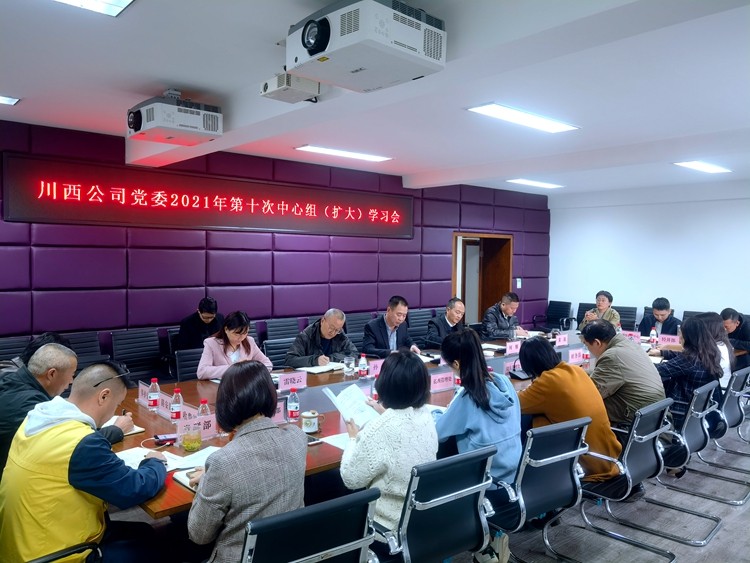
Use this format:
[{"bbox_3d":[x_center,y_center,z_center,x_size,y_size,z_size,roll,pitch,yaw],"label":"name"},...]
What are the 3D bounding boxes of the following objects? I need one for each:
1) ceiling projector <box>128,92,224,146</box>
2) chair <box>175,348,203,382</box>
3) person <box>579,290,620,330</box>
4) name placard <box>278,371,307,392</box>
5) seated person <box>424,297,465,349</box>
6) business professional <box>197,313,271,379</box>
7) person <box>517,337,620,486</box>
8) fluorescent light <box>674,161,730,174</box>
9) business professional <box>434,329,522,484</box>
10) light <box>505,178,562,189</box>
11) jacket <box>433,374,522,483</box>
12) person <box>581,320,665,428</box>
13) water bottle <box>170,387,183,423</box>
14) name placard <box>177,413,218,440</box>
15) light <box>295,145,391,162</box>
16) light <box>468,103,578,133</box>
[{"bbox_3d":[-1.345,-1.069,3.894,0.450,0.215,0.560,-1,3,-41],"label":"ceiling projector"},{"bbox_3d":[-1.208,0.996,4.536,0.540,0.880,0.580,-1,3,-41],"label":"chair"},{"bbox_3d":[2.870,0.740,7.523,0.780,1.250,0.550,-1,3,-41],"label":"person"},{"bbox_3d":[-0.542,0.664,3.889,0.220,0.108,0.045,-1,3,-41],"label":"name placard"},{"bbox_3d":[0.795,0.807,6.443,0.560,1.260,0.780,-1,3,-40],"label":"seated person"},{"bbox_3d":[-1.073,0.830,4.498,0.540,1.220,0.760,-1,3,-41],"label":"business professional"},{"bbox_3d":[1.161,0.964,3.647,0.500,1.200,0.840,-1,3,-40],"label":"person"},{"bbox_3d":[4.013,-1.401,7.128,1.200,0.060,0.300,-1,3,-40],"label":"fluorescent light"},{"bbox_3d":[0.595,0.940,3.170,0.500,1.270,0.800,-1,3,-40],"label":"business professional"},{"bbox_3d":[2.377,-1.452,8.620,1.210,0.060,0.287,-1,3,-41],"label":"light"},{"bbox_3d":[0.558,0.746,3.016,0.480,0.570,0.500,-1,3,-41],"label":"jacket"},{"bbox_3d":[1.694,0.888,4.012,0.560,1.230,0.850,-1,3,-41],"label":"person"},{"bbox_3d":[-1.106,0.692,3.274,0.060,0.190,0.060,-1,3,-40],"label":"water bottle"},{"bbox_3d":[-0.849,0.707,2.804,0.212,0.108,0.045,-1,3,-41],"label":"name placard"},{"bbox_3d":[-0.319,-1.450,6.580,1.200,0.060,0.300,-1,3,-40],"label":"light"},{"bbox_3d":[1.252,-1.347,4.810,1.200,0.060,0.300,-1,3,-40],"label":"light"}]

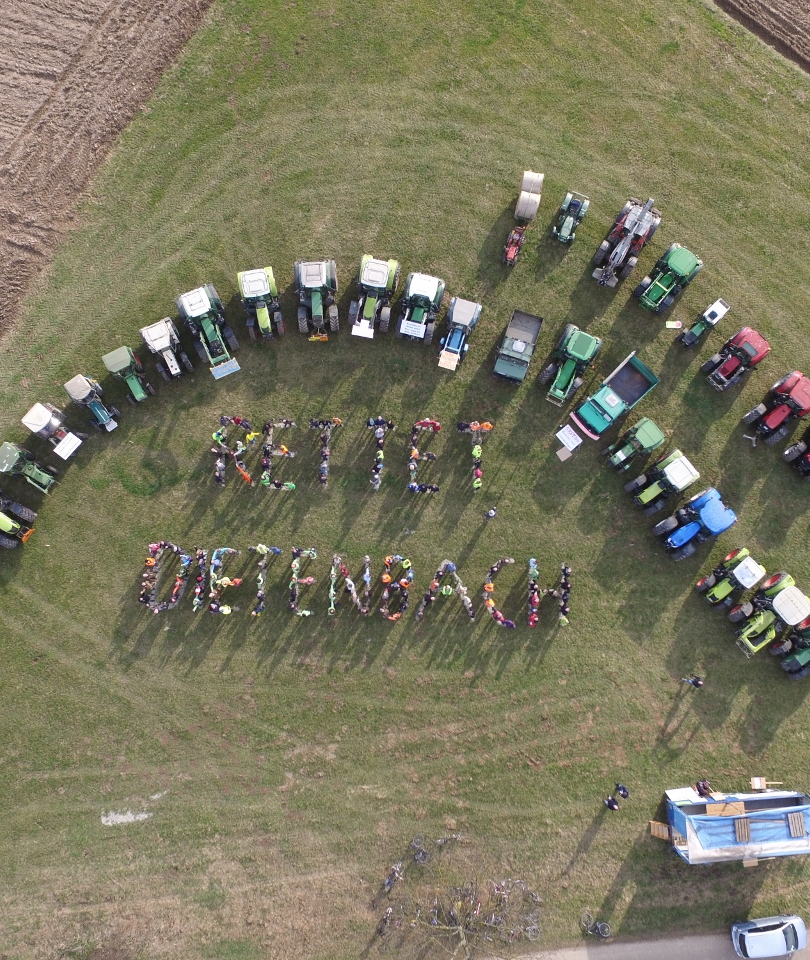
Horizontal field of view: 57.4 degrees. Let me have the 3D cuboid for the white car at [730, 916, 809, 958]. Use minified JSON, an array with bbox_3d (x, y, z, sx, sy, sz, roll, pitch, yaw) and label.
[{"bbox_3d":[20.900,26.149,42.229,4.330,1.500,1.740,-7,85,-2],"label":"white car"}]

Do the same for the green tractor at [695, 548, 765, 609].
[{"bbox_3d":[18.598,5.648,41.879,4.150,2.750,2.200,-39,82,-8],"label":"green tractor"}]

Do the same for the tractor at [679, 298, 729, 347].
[{"bbox_3d":[18.448,-9.583,45.923,3.150,2.200,1.250,-44,84,-7],"label":"tractor"}]

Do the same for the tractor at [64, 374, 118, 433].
[{"bbox_3d":[-18.271,-4.509,43.291,1.750,2.400,3.750,-38,82,-8],"label":"tractor"}]

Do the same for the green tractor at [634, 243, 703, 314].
[{"bbox_3d":[16.084,-12.295,45.270,2.250,2.800,4.650,38,85,3],"label":"green tractor"}]

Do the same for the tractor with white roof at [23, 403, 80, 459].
[{"bbox_3d":[-20.415,-2.895,42.887,3.600,2.500,1.800,39,81,6],"label":"tractor with white roof"}]

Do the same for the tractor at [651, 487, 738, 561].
[{"bbox_3d":[17.321,2.544,43.784,4.600,2.900,2.400,-35,86,-4],"label":"tractor"}]

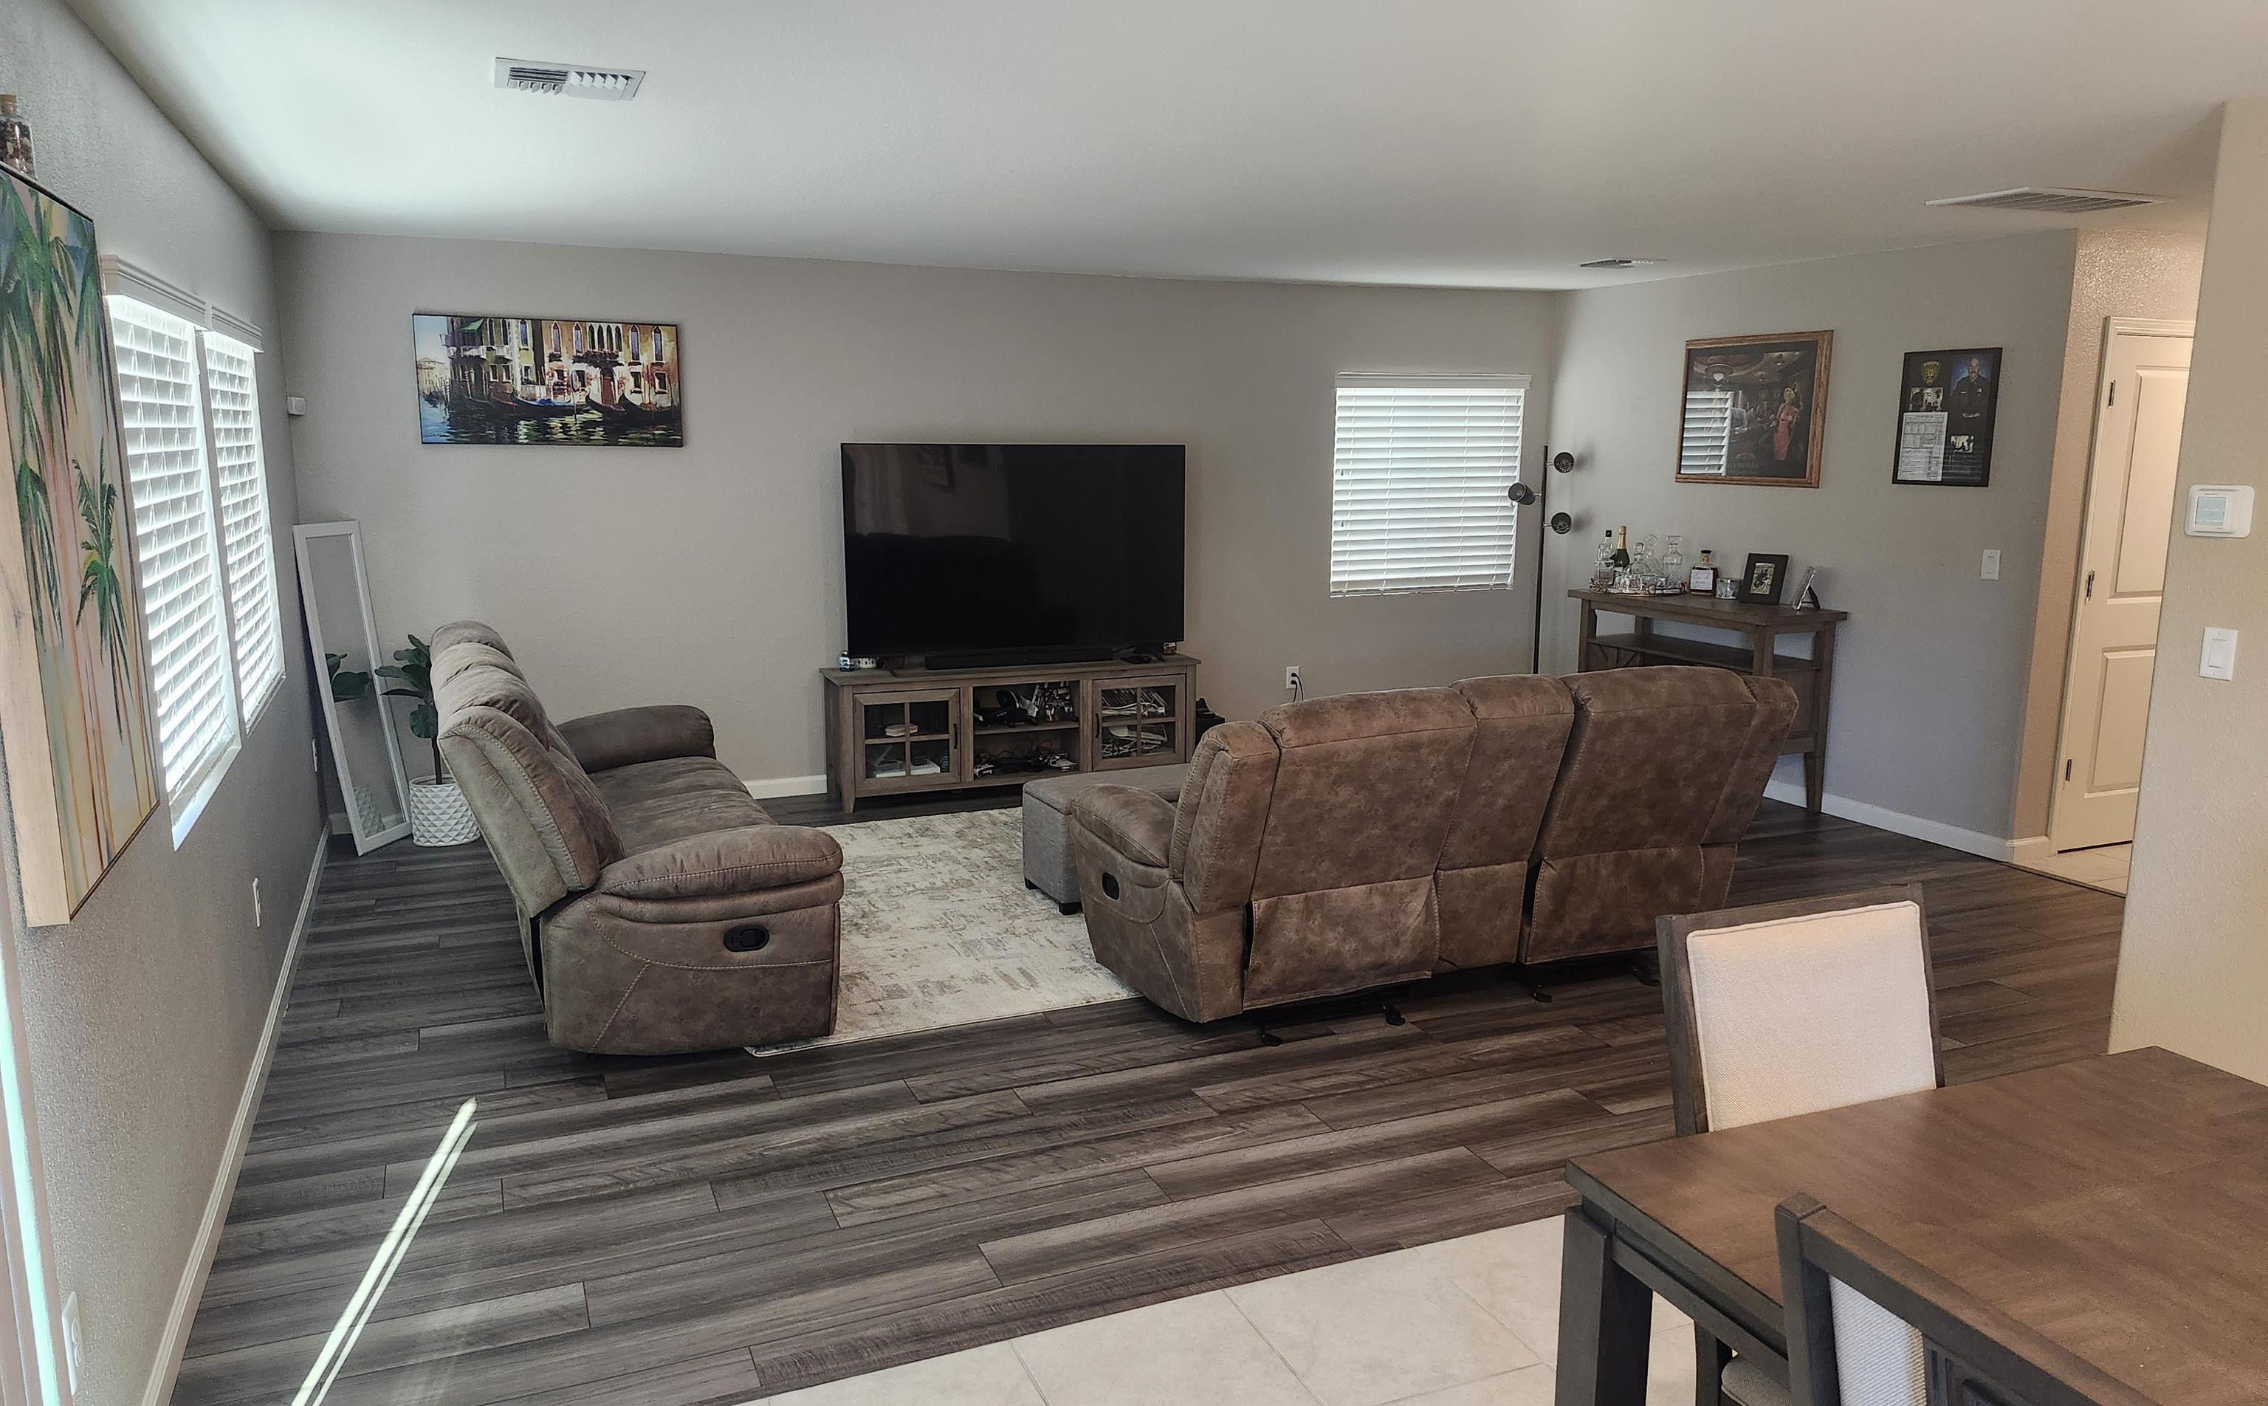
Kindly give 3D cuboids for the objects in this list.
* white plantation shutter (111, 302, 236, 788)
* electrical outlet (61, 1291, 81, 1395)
[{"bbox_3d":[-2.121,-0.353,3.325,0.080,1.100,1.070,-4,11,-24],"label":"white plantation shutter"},{"bbox_3d":[-1.435,0.863,2.045,0.006,0.116,0.072,-4,11,-23],"label":"electrical outlet"}]

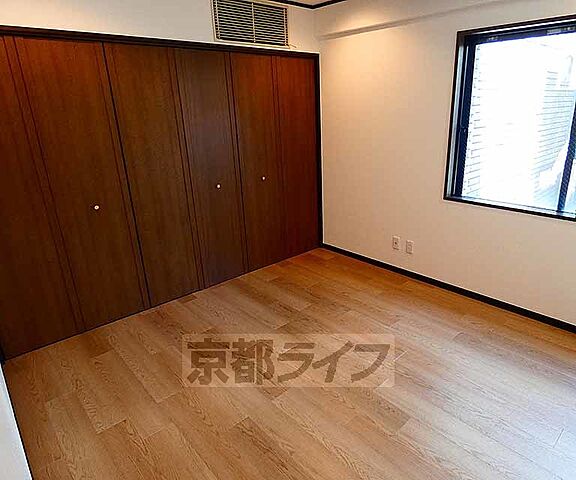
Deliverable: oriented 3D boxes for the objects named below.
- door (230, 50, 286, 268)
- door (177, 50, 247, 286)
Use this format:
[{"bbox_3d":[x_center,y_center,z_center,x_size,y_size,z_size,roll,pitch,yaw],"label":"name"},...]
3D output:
[{"bbox_3d":[-0.256,-0.673,3.366,0.497,1.970,0.040,-17,24,-37],"label":"door"},{"bbox_3d":[-0.634,-0.555,3.073,0.487,1.970,0.040,-17,24,-37],"label":"door"}]

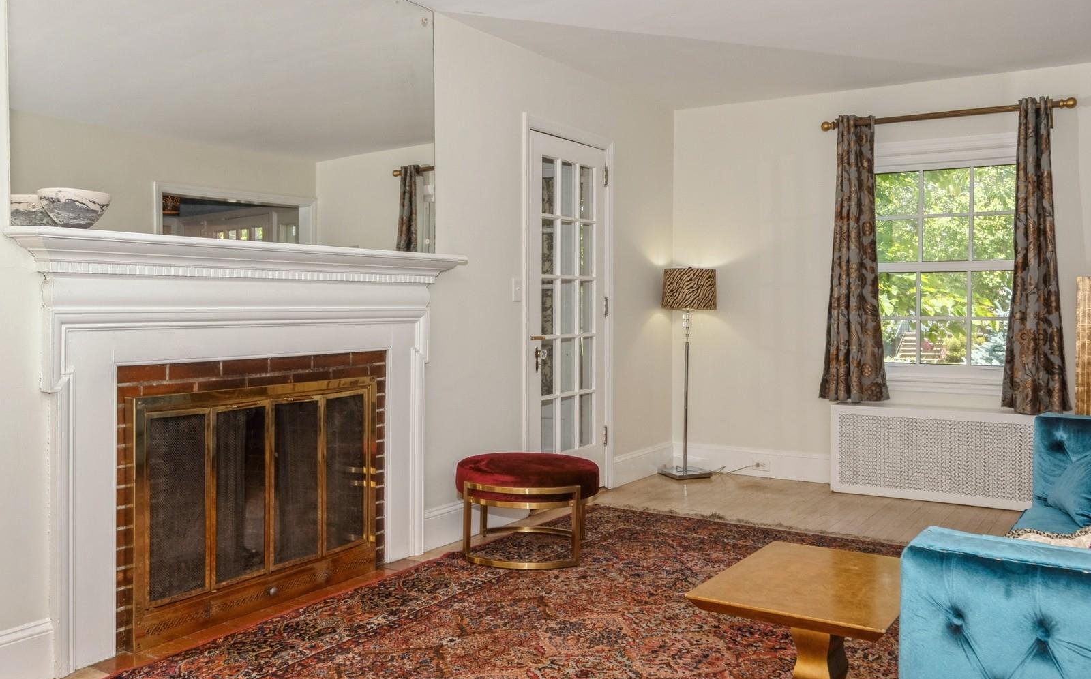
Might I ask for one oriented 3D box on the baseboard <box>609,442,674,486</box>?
[{"bbox_3d":[0.645,0.810,6.182,0.023,0.175,0.880,2,3,32],"label":"baseboard"}]

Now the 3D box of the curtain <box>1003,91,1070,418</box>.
[{"bbox_3d":[2.730,-0.458,5.230,0.350,1.740,0.100,2,3,32],"label":"curtain"}]

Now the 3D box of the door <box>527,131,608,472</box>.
[{"bbox_3d":[0.115,-0.097,5.357,0.043,2.033,0.835,2,3,32],"label":"door"}]

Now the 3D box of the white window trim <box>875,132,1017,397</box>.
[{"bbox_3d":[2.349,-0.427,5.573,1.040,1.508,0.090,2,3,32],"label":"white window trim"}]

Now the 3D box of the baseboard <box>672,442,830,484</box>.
[{"bbox_3d":[1.373,0.811,6.250,1.120,0.175,0.023,2,3,32],"label":"baseboard"}]

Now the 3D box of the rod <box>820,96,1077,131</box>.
[{"bbox_3d":[2.293,-1.303,5.482,1.385,0.070,0.080,2,3,32],"label":"rod"}]

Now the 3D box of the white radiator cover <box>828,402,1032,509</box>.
[{"bbox_3d":[2.301,0.666,5.524,1.193,0.530,0.240,2,3,32],"label":"white radiator cover"}]

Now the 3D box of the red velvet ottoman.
[{"bbox_3d":[-0.081,0.755,4.295,0.650,0.407,0.650,0,2,0],"label":"red velvet ottoman"}]

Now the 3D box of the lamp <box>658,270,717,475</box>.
[{"bbox_3d":[0.918,0.212,6.177,0.360,1.373,0.360,2,3,32],"label":"lamp"}]

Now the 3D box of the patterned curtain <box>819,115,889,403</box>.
[{"bbox_3d":[1.890,-0.485,5.761,0.432,1.735,0.100,2,3,32],"label":"patterned curtain"}]

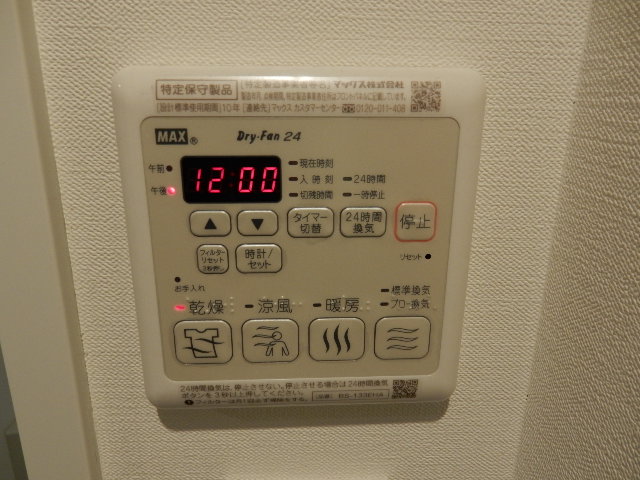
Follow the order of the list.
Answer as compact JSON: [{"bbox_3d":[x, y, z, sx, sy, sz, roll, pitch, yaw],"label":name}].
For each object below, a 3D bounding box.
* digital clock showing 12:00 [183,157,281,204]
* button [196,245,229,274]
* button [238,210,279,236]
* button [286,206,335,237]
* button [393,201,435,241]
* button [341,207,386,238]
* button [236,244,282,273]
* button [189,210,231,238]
[{"bbox_3d":[-0.028,-0.019,0.146,0.031,0.015,0.003,0,16,-3],"label":"digital clock showing 12:00"},{"bbox_3d":[-0.035,0.006,0.153,0.010,0.010,0.003,0,16,-3],"label":"button"},{"bbox_3d":[-0.020,-0.005,0.150,0.013,0.009,0.003,0,16,-3],"label":"button"},{"bbox_3d":[-0.003,-0.006,0.151,0.015,0.010,0.003,0,16,-3],"label":"button"},{"bbox_3d":[0.032,-0.006,0.153,0.014,0.013,0.003,0,16,-3],"label":"button"},{"bbox_3d":[0.014,-0.006,0.152,0.015,0.010,0.003,0,16,-3],"label":"button"},{"bbox_3d":[-0.020,0.006,0.153,0.015,0.010,0.003,0,16,-3],"label":"button"},{"bbox_3d":[-0.035,-0.005,0.149,0.013,0.009,0.003,0,16,-3],"label":"button"}]

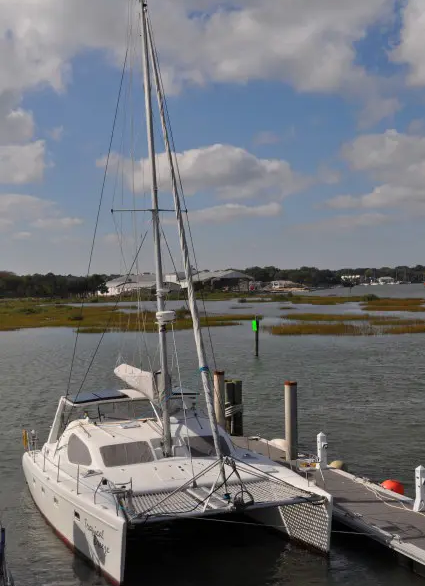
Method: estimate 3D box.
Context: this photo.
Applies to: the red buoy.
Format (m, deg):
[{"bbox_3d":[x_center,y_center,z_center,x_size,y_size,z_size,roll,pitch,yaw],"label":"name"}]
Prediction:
[{"bbox_3d":[4.739,5.204,21.000,0.620,0.600,0.620,-1,1,-24],"label":"red buoy"}]

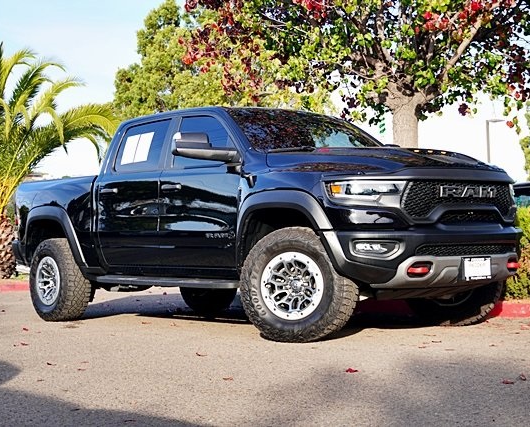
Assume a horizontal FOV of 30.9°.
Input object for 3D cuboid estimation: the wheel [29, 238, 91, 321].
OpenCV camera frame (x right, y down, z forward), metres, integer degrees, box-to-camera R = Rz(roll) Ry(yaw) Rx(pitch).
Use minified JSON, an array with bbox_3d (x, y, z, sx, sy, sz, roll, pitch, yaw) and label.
[{"bbox_3d":[-2.146,0.697,10.062,0.325,0.860,0.875,2,-3,-41],"label":"wheel"}]

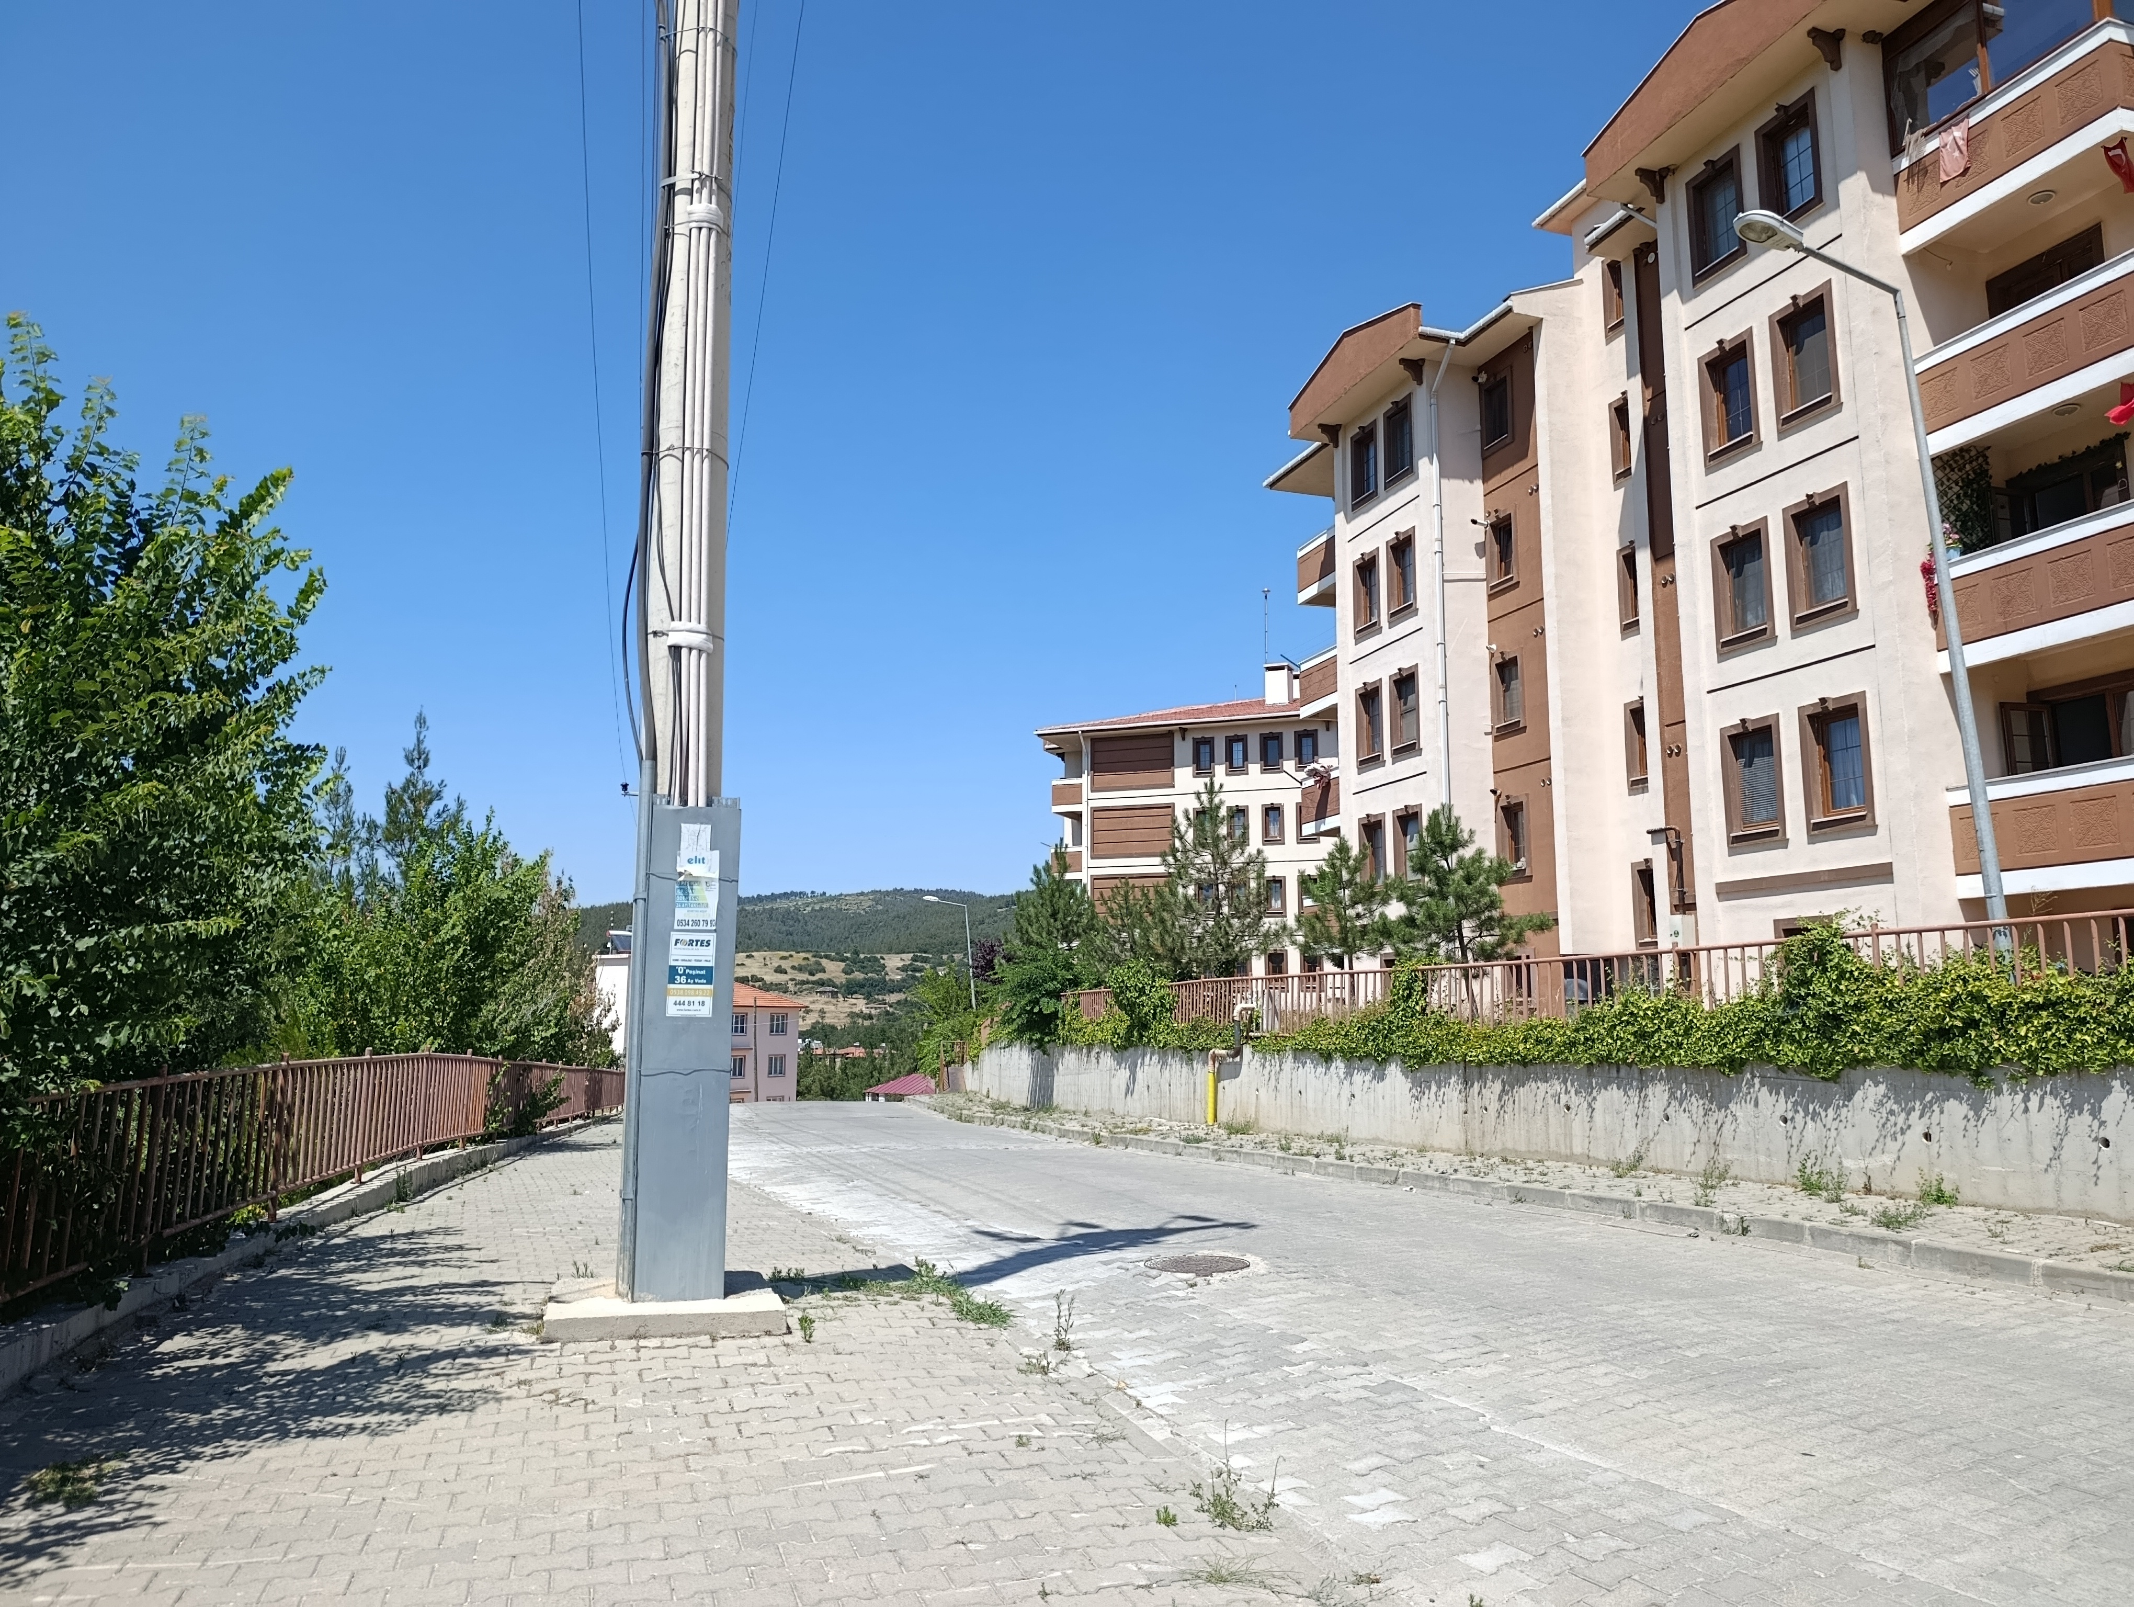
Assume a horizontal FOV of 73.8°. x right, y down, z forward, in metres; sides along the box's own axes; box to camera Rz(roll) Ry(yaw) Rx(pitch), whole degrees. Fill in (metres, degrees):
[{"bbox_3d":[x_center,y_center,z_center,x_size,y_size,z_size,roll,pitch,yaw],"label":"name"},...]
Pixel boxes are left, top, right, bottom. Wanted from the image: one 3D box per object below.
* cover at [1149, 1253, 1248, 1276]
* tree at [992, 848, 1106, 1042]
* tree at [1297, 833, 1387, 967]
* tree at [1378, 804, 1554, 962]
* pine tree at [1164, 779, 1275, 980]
[{"bbox_3d":[0.825,2.909,8.897,0.660,0.040,0.660,1,-9,0],"label":"cover"},{"bbox_3d":[-0.294,2.677,26.407,2.108,3.738,2.002,1,-9,0],"label":"tree"},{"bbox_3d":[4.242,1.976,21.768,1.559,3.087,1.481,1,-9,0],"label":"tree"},{"bbox_3d":[5.427,1.555,19.305,2.403,3.128,2.283,1,-9,0],"label":"tree"},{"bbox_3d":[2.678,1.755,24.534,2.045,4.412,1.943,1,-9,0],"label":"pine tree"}]

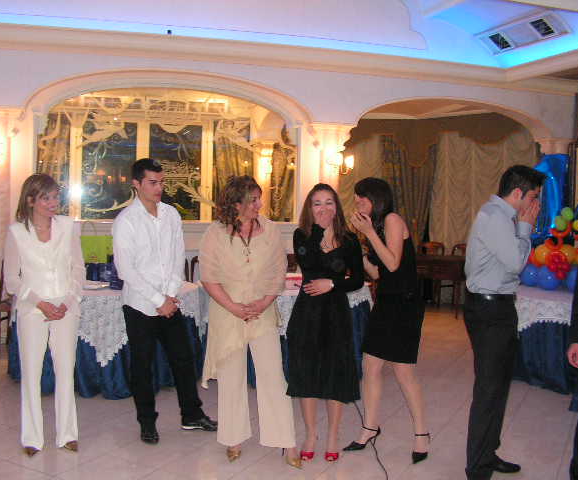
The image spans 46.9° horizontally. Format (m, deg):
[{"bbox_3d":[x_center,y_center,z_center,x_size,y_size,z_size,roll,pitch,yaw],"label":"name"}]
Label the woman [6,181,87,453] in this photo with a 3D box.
[{"bbox_3d":[-1.493,0.438,4.066,0.470,1.650,0.340,0,2,-23],"label":"woman"}]

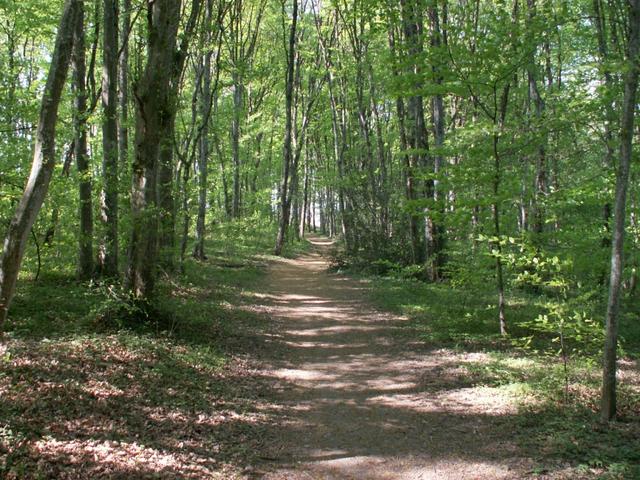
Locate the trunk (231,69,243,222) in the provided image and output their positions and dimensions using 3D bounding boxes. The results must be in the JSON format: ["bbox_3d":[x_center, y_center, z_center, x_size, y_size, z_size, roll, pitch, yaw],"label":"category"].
[{"bbox_3d":[-3.600,-4.020,28.000,0.400,6.600,0.400,0,1,0],"label":"trunk"}]

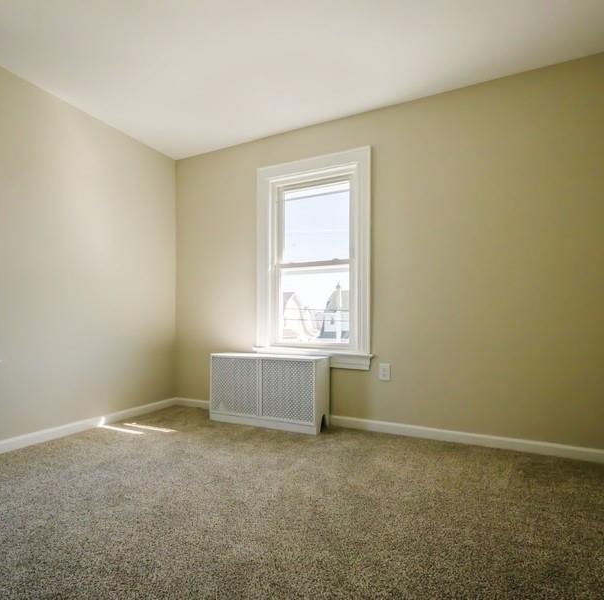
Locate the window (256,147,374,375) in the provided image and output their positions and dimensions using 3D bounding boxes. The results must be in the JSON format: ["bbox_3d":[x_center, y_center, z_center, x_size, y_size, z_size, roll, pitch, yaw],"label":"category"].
[{"bbox_3d":[0.060,-0.309,2.806,1.030,1.665,0.140,-1,-2,26],"label":"window"}]

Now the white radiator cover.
[{"bbox_3d":[-0.258,0.698,2.751,0.930,0.515,0.260,-1,-2,26],"label":"white radiator cover"}]

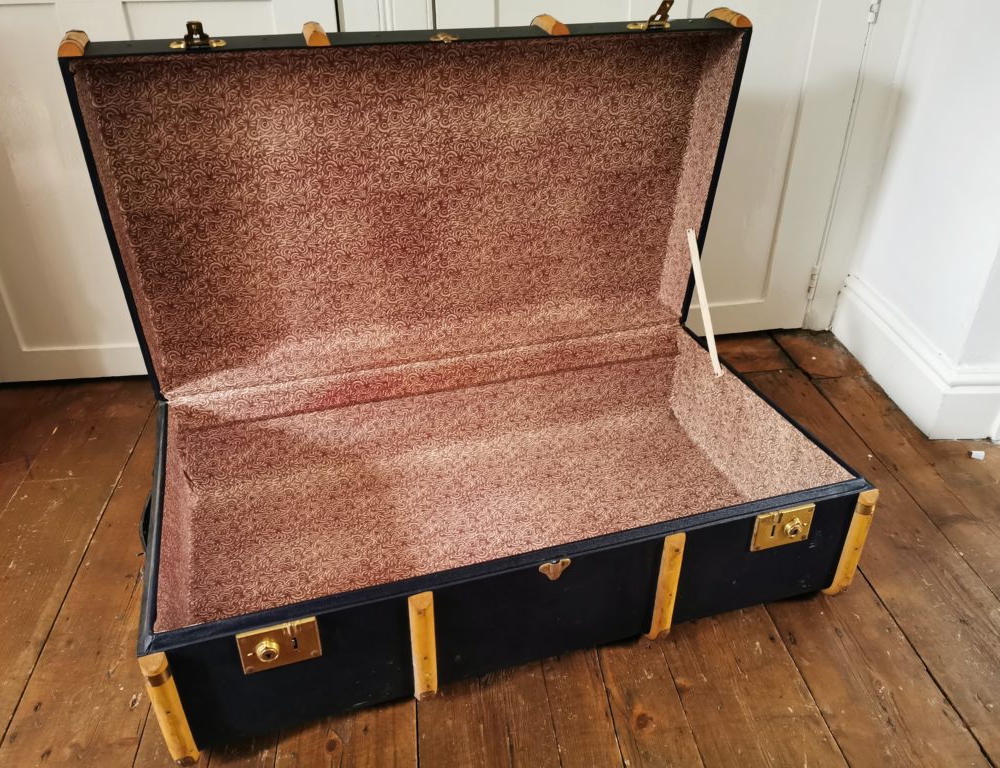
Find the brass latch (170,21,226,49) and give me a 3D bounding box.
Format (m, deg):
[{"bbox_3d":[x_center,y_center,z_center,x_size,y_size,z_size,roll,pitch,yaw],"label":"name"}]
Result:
[{"bbox_3d":[-0.360,-0.416,0.949,0.066,0.034,0.045,-9,40,-15],"label":"brass latch"}]

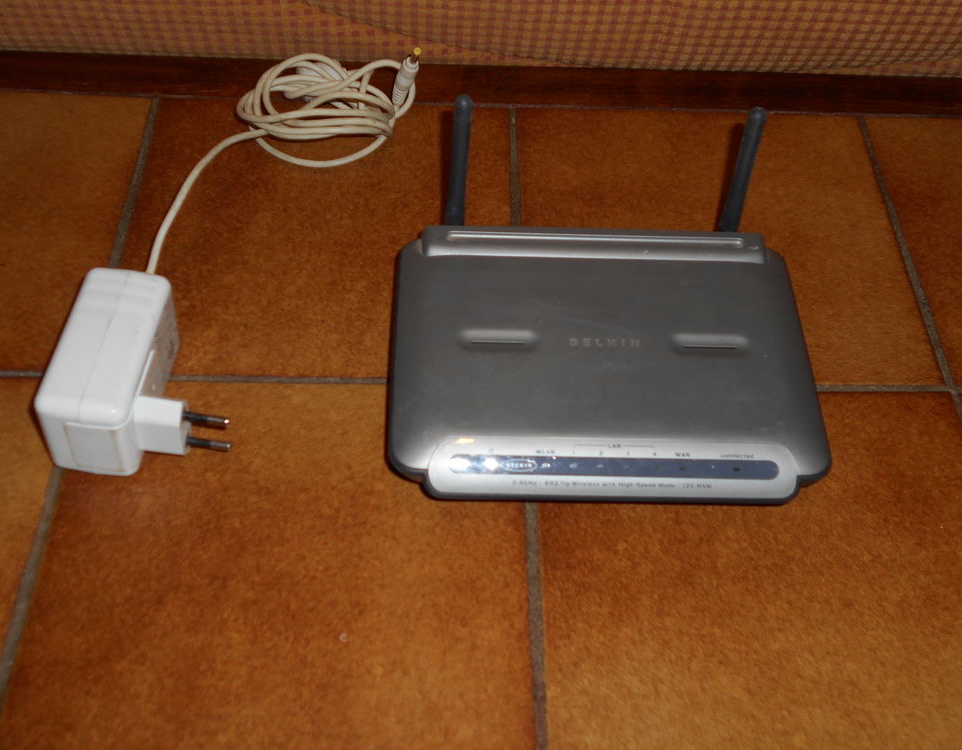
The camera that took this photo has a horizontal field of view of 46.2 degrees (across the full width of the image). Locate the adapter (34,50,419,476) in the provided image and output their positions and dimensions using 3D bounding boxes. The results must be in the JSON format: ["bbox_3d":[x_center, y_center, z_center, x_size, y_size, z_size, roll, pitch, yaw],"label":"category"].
[{"bbox_3d":[-0.111,-0.068,0.550,0.138,0.046,0.256,4,52,0],"label":"adapter"}]

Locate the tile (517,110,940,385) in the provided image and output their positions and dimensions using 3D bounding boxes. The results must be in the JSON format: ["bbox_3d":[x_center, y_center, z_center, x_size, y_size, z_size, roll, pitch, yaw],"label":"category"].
[{"bbox_3d":[0.121,-0.072,0.601,0.200,0.010,0.199,1,52,-2],"label":"tile"}]

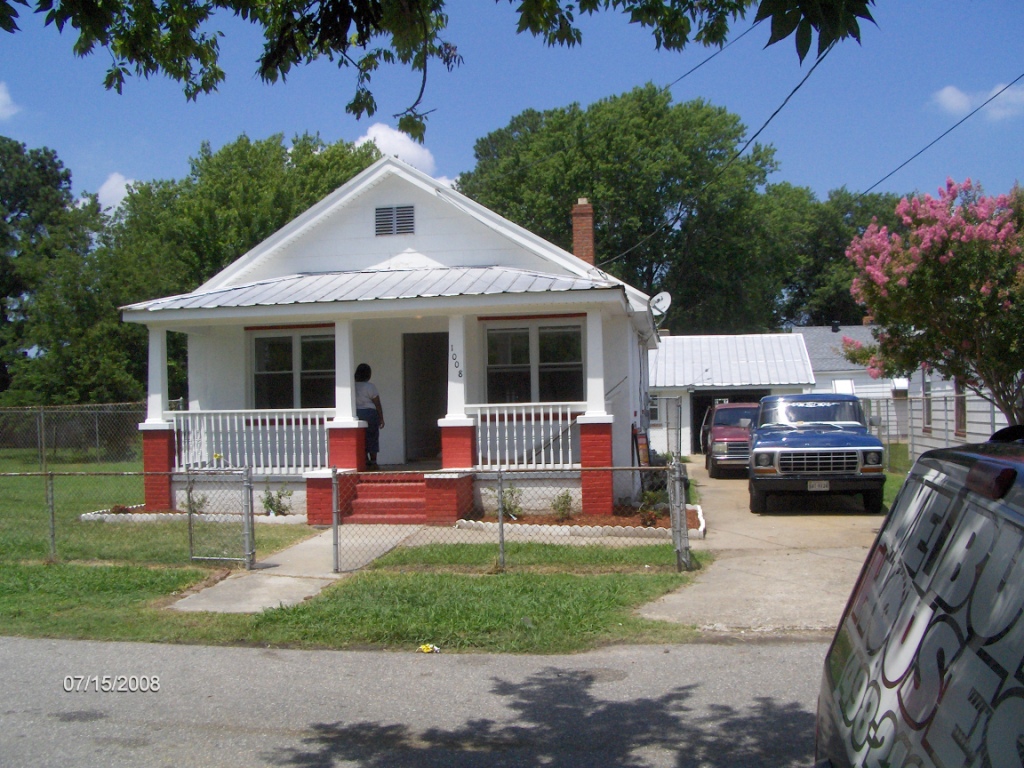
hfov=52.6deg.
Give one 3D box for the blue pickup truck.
[{"bbox_3d":[5.150,1.141,18.300,2.020,1.800,5.250,-1,-1,10],"label":"blue pickup truck"}]

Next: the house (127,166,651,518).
[{"bbox_3d":[-1.120,-0.722,19.300,7.600,5.400,12.000,-1,-1,10],"label":"house"}]

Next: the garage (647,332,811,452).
[{"bbox_3d":[7.330,0.347,37.300,6.300,4.100,6.600,-1,-1,10],"label":"garage"}]

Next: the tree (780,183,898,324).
[{"bbox_3d":[17.000,-3.977,53.000,9.000,13.000,9.000,-1,-1,10],"label":"tree"}]

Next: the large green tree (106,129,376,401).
[{"bbox_3d":[-9.200,-3.160,36.000,10.200,11.500,9.500,-1,-1,10],"label":"large green tree"}]

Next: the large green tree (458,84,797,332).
[{"bbox_3d":[5.200,-5.488,46.000,15.000,16.200,14.000,-1,-1,10],"label":"large green tree"}]

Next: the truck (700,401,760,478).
[{"bbox_3d":[5.690,1.325,25.200,1.820,1.700,4.800,-1,-1,11],"label":"truck"}]

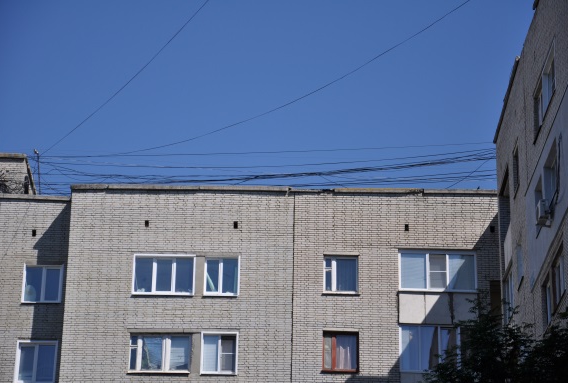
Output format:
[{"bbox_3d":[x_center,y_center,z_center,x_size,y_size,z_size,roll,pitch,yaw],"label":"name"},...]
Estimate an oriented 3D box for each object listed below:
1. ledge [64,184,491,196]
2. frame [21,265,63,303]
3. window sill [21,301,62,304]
[{"bbox_3d":[0.000,-0.042,71.833,15.038,0.250,0.400,1,-22,1],"label":"ledge"},{"bbox_3d":[-8.517,3.250,71.603,1.447,1.431,0.130,1,-22,1],"label":"frame"},{"bbox_3d":[-8.223,3.773,68.845,1.390,0.070,0.180,1,-27,0],"label":"window sill"}]

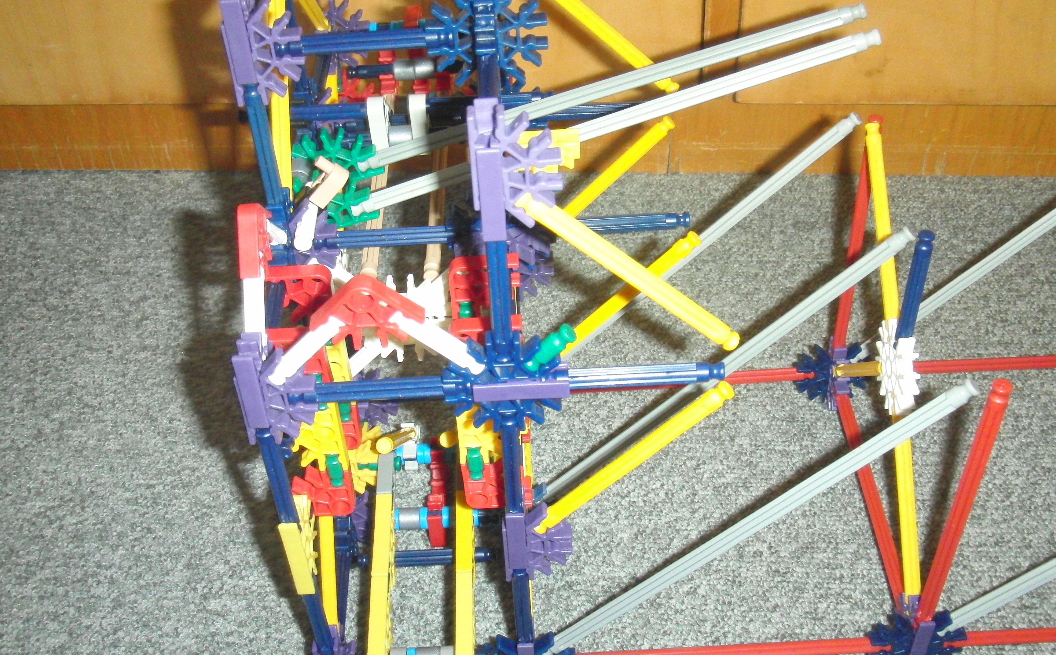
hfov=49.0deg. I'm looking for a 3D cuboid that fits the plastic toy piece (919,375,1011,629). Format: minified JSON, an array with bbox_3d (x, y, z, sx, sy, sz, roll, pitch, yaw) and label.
[{"bbox_3d":[0.147,0.066,0.397,0.006,0.130,0.006,-3,42,0],"label":"plastic toy piece"}]

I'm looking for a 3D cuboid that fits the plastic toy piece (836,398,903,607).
[{"bbox_3d":[0.149,0.072,0.503,0.006,0.006,0.130,-3,42,1],"label":"plastic toy piece"}]

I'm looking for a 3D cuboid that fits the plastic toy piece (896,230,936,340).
[{"bbox_3d":[0.143,-0.012,0.428,0.006,0.054,0.006,-3,41,1],"label":"plastic toy piece"}]

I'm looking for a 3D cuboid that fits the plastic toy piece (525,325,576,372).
[{"bbox_3d":[0.006,0.006,0.339,0.006,0.017,0.006,31,33,-26],"label":"plastic toy piece"}]

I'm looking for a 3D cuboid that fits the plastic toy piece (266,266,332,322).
[{"bbox_3d":[-0.077,-0.010,0.394,0.024,0.024,0.006,-3,42,0],"label":"plastic toy piece"}]

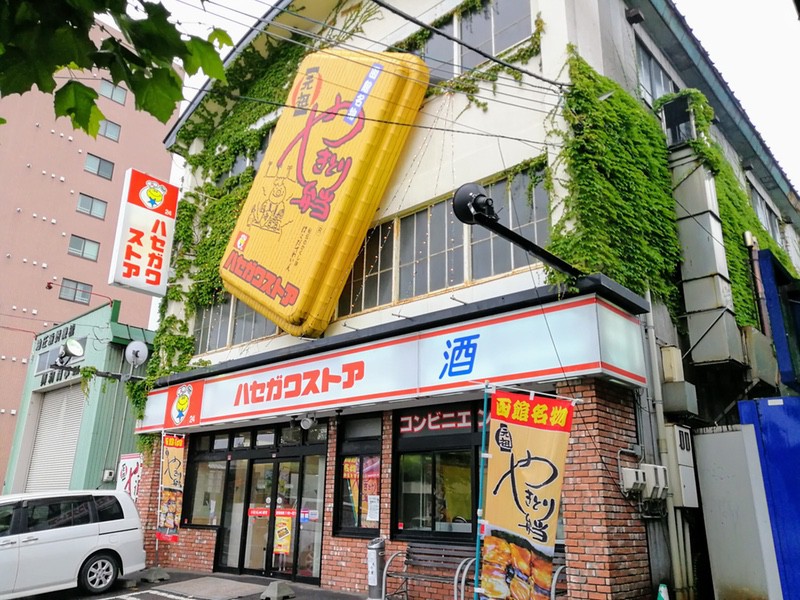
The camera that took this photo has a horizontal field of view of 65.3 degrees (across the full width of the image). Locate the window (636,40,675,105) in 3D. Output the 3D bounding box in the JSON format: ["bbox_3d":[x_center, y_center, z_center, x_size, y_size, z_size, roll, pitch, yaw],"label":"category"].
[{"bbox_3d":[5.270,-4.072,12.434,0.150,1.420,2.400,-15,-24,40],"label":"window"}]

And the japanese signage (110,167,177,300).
[{"bbox_3d":[-6.694,-1.692,16.299,0.320,3.130,1.360,-15,-24,40],"label":"japanese signage"}]

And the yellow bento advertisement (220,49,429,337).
[{"bbox_3d":[-1.930,-2.660,14.100,0.650,6.100,4.000,19,3,-44],"label":"yellow bento advertisement"}]

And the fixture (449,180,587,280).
[{"bbox_3d":[1.435,-0.649,6.874,0.400,0.430,2.400,-15,-24,40],"label":"fixture"}]

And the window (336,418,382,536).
[{"bbox_3d":[-0.661,2.861,10.199,1.095,1.949,0.150,-15,-24,40],"label":"window"}]

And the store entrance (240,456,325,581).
[{"bbox_3d":[-2.083,3.914,11.252,2.336,2.132,0.200,-15,-24,40],"label":"store entrance"}]

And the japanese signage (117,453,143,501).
[{"bbox_3d":[-5.730,4.160,13.210,0.720,1.750,0.060,-9,-21,29],"label":"japanese signage"}]

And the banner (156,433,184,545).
[{"bbox_3d":[-4.010,3.290,10.999,0.660,1.820,0.060,-12,-22,36],"label":"banner"}]

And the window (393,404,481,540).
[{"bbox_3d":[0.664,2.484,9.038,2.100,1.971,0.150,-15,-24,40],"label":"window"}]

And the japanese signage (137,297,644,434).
[{"bbox_3d":[-1.539,1.720,11.680,11.790,0.927,1.250,-15,-24,40],"label":"japanese signage"}]

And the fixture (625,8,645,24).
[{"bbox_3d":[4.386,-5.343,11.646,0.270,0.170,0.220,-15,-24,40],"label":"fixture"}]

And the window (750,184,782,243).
[{"bbox_3d":[10.659,-2.271,17.996,0.150,1.300,3.300,-15,-24,40],"label":"window"}]

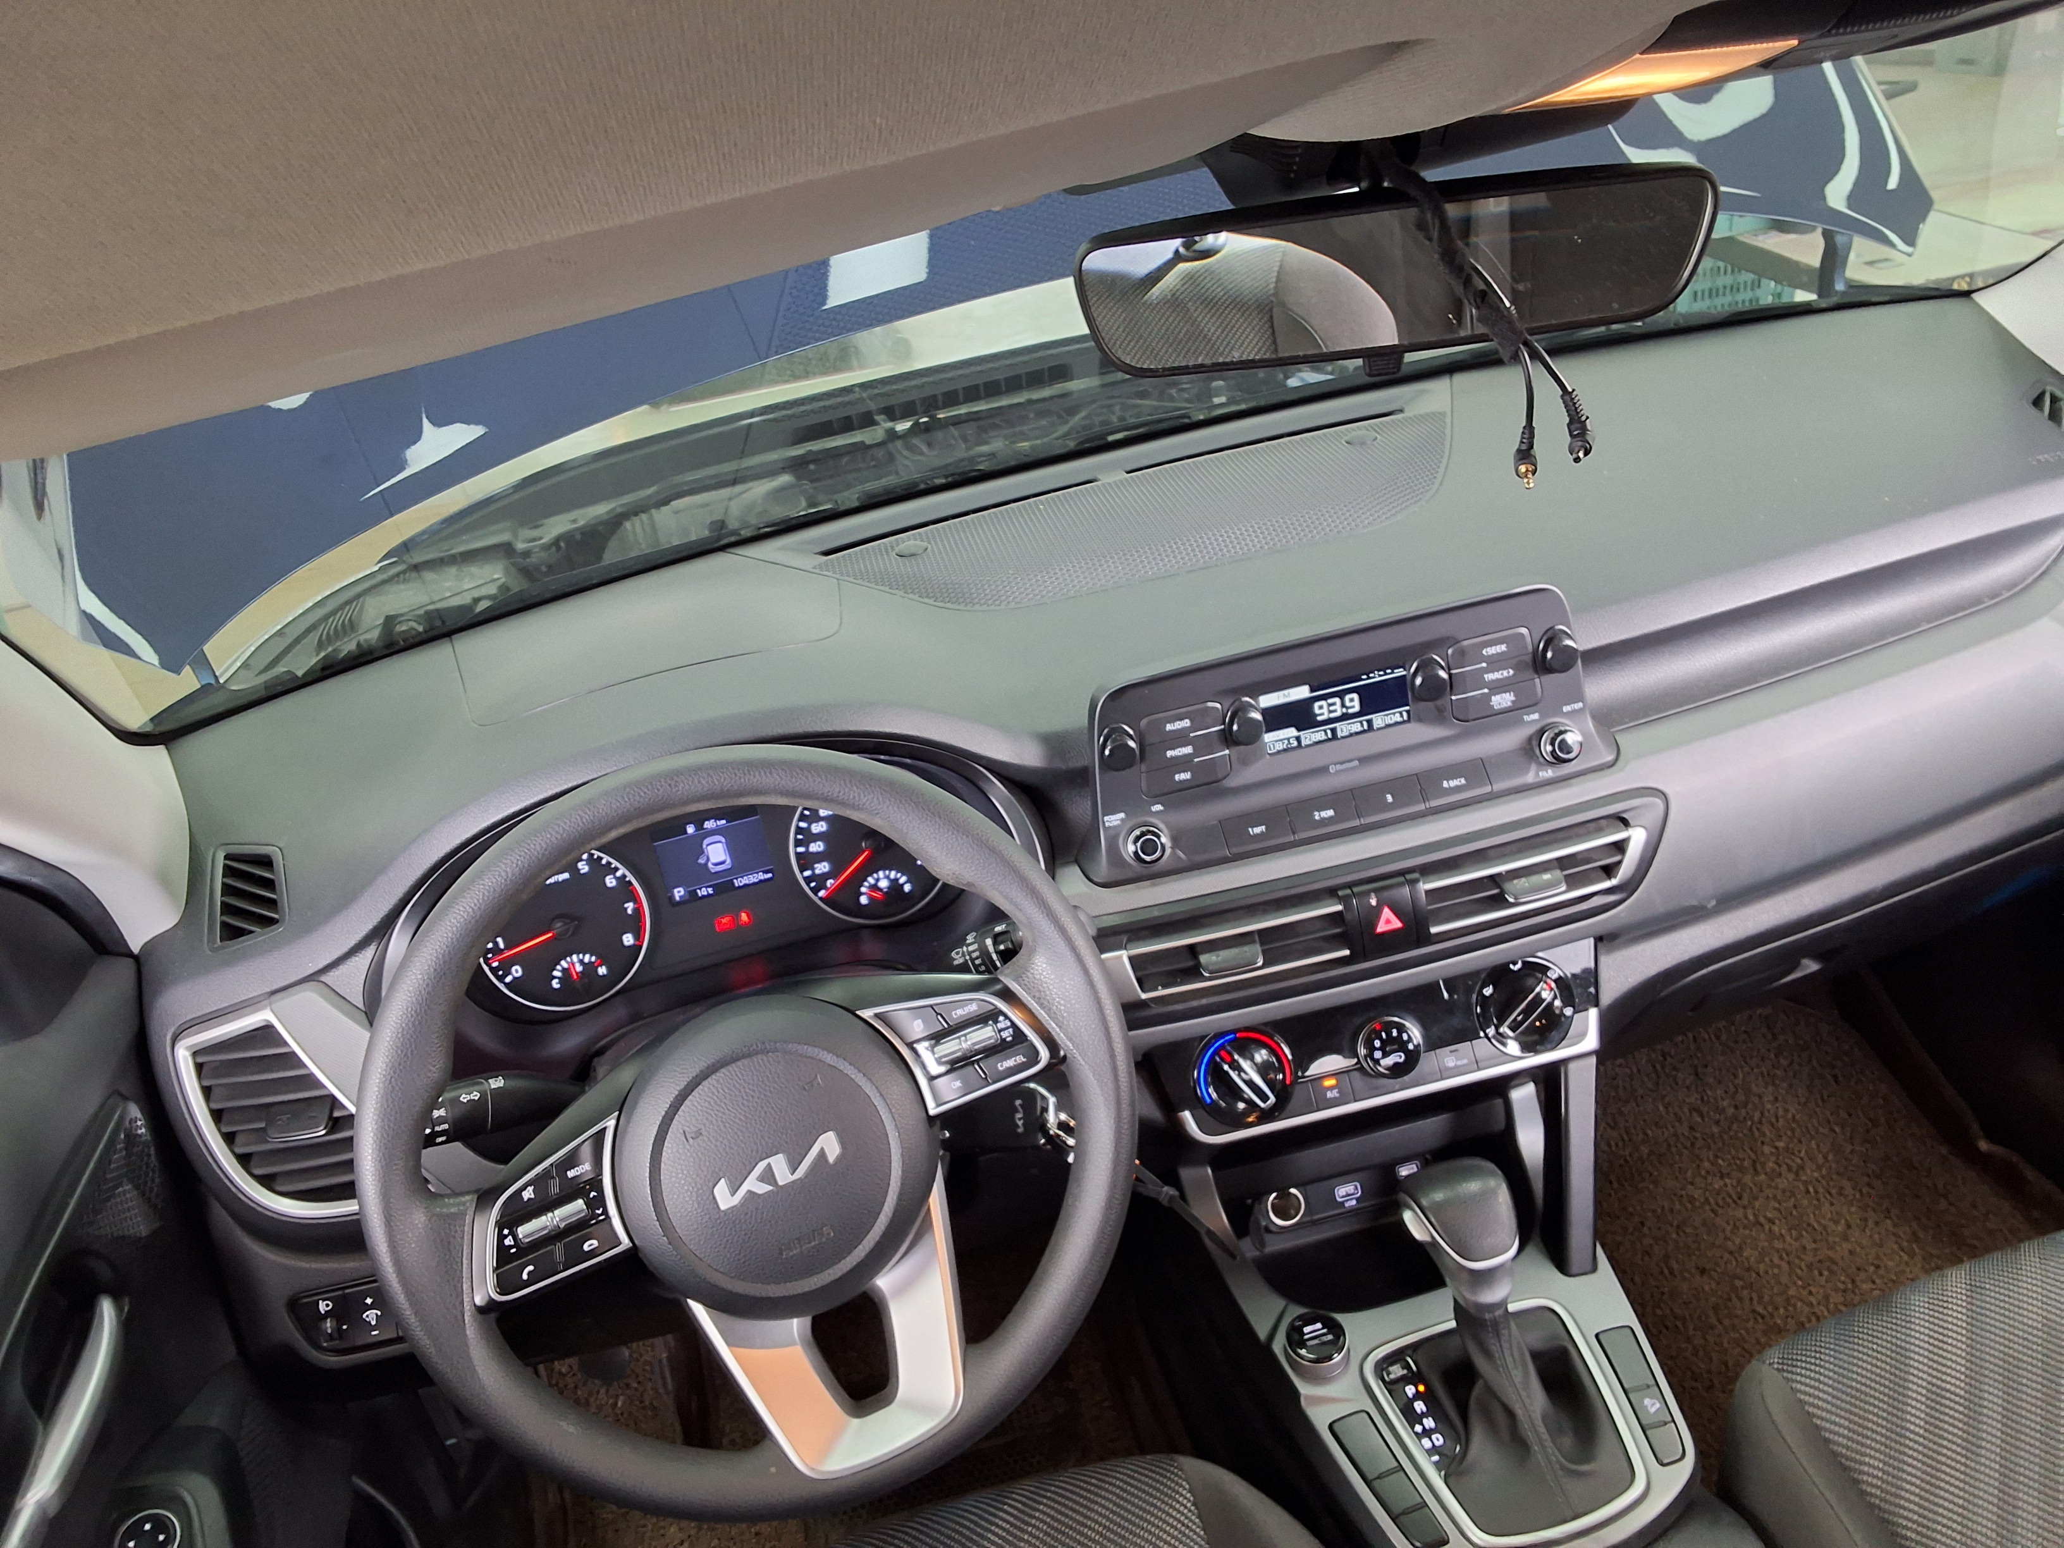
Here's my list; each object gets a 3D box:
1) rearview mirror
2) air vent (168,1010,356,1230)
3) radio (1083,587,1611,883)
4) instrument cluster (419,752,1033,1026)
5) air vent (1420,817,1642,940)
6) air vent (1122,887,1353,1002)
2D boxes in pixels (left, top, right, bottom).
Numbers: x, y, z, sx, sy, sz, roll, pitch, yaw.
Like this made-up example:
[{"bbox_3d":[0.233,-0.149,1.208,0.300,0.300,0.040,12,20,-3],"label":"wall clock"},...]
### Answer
[{"bbox_3d":[0.151,-0.210,0.690,0.254,0.063,0.035,-3,31,14],"label":"rearview mirror"},{"bbox_3d":[-0.424,0.199,0.974,0.108,0.130,0.040,-19,5,-15],"label":"air vent"},{"bbox_3d":[0.182,-0.022,0.950,0.295,0.114,0.050,-13,12,-3],"label":"radio"},{"bbox_3d":[-0.181,0.067,0.990,0.355,0.120,0.070,-14,6,-6],"label":"instrument cluster"},{"bbox_3d":[0.291,0.063,0.975,0.130,0.044,0.040,-14,14,-6],"label":"air vent"},{"bbox_3d":[0.116,0.098,0.945,0.137,0.044,0.040,-11,13,0],"label":"air vent"}]

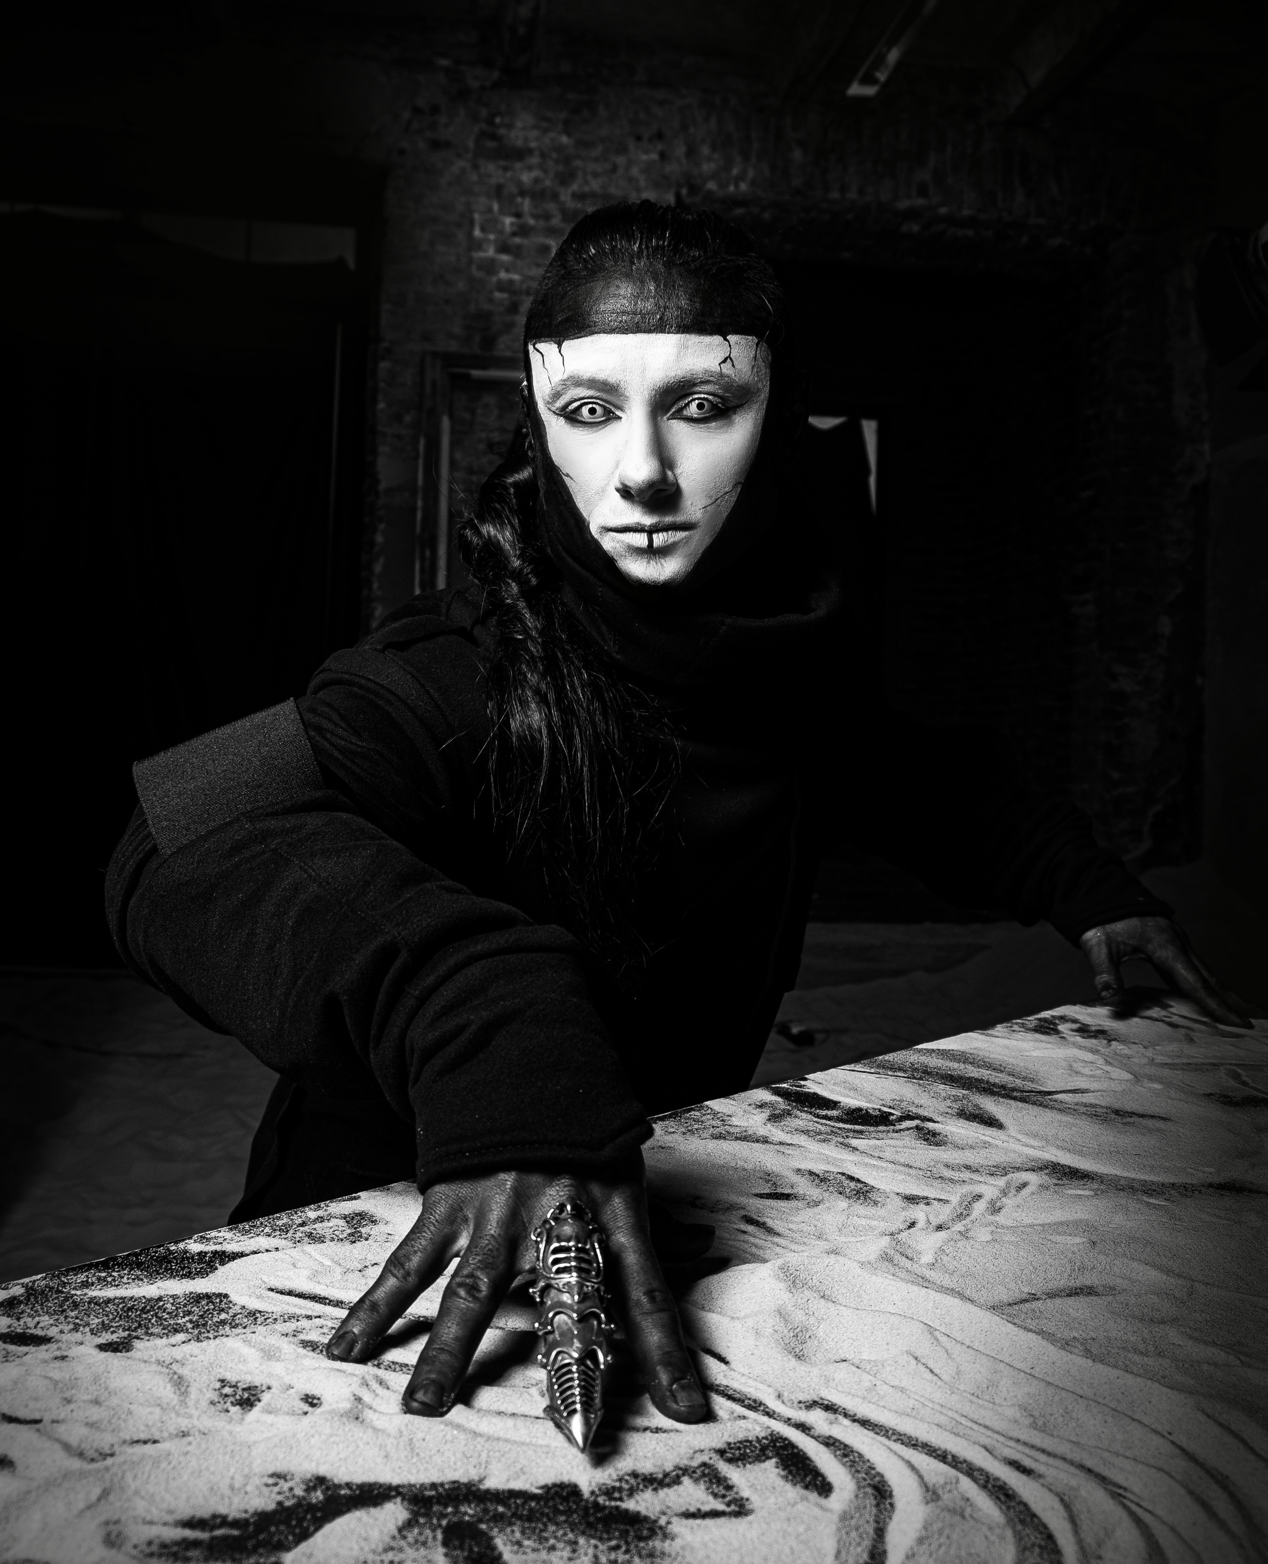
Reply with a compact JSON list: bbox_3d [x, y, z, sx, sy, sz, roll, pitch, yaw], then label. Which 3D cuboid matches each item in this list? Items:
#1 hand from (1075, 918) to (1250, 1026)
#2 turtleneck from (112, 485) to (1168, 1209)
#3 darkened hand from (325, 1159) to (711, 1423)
[{"bbox_3d":[0.439,0.150,1.162,0.135,0.082,0.095,3,3,41],"label":"hand"},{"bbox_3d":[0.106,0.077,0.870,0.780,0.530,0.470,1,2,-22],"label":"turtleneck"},{"bbox_3d":[-0.041,0.188,0.560,0.148,0.082,0.120,1,2,-5],"label":"darkened hand"}]

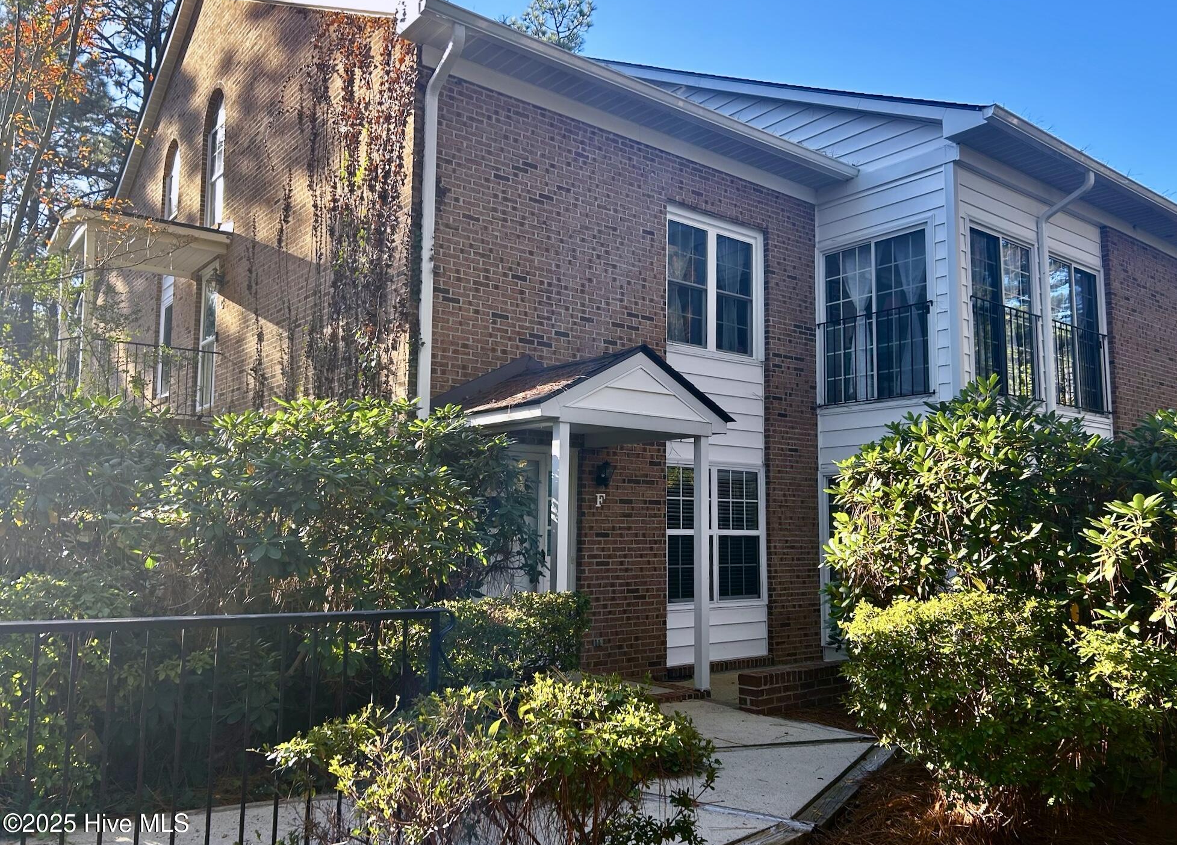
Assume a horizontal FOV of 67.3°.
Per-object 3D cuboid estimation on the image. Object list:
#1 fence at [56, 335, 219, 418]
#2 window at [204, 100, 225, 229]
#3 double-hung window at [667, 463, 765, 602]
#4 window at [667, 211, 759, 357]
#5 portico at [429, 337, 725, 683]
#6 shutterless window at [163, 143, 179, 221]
[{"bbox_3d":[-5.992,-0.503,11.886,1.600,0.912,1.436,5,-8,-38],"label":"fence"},{"bbox_3d":[-5.252,-3.655,12.543,0.113,2.079,1.068,5,-8,-38],"label":"window"},{"bbox_3d":[1.422,1.262,9.815,1.550,1.530,0.120,5,-8,-38],"label":"double-hung window"},{"bbox_3d":[1.434,-1.542,10.113,1.520,1.510,0.120,5,-8,-38],"label":"window"},{"bbox_3d":[-0.048,0.821,7.562,2.050,2.770,1.620,5,-8,-38],"label":"portico"},{"bbox_3d":[-6.811,-3.975,14.552,0.113,1.532,1.081,5,-8,-38],"label":"shutterless window"}]

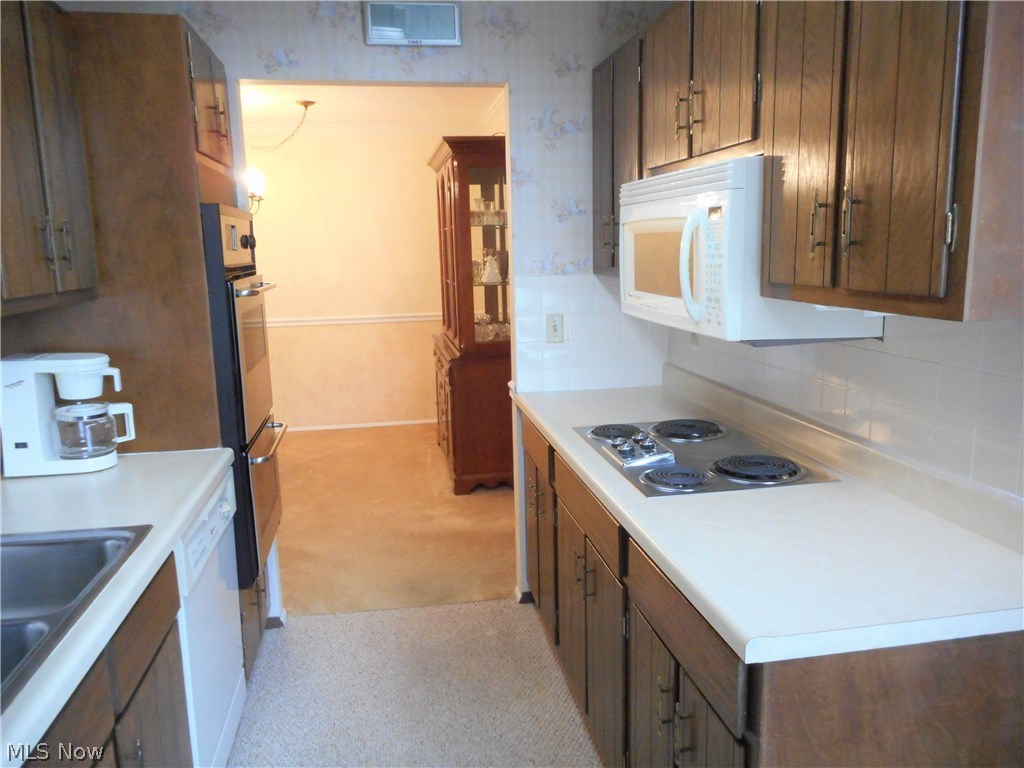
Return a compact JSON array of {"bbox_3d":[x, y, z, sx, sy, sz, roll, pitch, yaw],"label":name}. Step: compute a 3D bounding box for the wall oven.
[{"bbox_3d":[-1.090,0.024,2.444,0.605,1.166,0.563,-3,11,-10],"label":"wall oven"}]

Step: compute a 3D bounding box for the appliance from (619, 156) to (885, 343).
[{"bbox_3d":[0.597,-0.368,2.032,0.411,0.407,0.759,-3,11,-10],"label":"appliance"}]

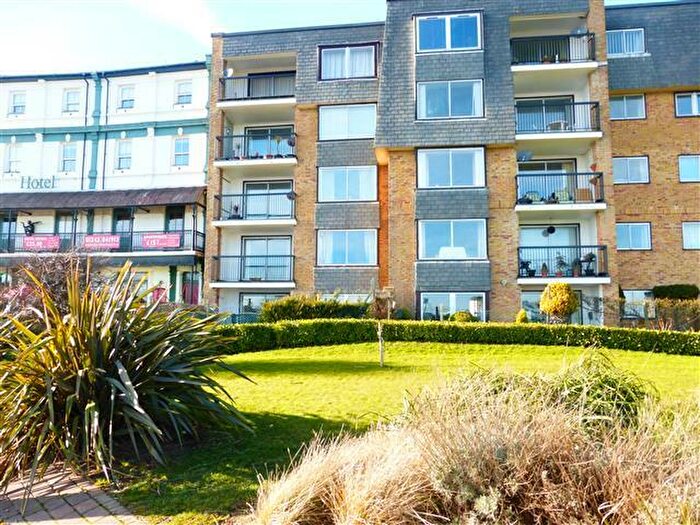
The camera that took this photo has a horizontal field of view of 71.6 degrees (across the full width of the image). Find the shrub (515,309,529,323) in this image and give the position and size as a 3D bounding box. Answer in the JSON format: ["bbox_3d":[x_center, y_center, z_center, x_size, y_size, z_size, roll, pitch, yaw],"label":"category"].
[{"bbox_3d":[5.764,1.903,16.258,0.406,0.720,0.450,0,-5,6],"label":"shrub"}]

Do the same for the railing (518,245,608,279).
[{"bbox_3d":[7.543,0.005,17.395,3.025,1.134,0.505,0,-6,6],"label":"railing"}]

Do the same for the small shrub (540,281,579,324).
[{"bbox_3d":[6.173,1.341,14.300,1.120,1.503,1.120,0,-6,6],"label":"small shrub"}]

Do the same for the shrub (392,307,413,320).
[{"bbox_3d":[1.623,1.762,15.000,0.680,0.804,0.646,0,-6,6],"label":"shrub"}]

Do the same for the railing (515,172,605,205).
[{"bbox_3d":[7.554,-2.608,17.656,3.012,1.116,0.505,0,-6,6],"label":"railing"}]

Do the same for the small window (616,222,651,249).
[{"bbox_3d":[10.993,-0.986,18.772,1.308,1.092,0.121,0,-6,6],"label":"small window"}]

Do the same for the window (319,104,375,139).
[{"bbox_3d":[-0.086,-5.968,20.688,2.528,1.562,0.120,0,-5,6],"label":"window"}]

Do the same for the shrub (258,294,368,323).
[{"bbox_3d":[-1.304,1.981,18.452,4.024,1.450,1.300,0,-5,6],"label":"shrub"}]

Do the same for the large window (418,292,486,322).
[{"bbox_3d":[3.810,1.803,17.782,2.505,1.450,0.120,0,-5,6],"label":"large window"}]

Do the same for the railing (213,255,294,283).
[{"bbox_3d":[-4.019,0.311,20.627,3.551,1.088,0.505,0,-6,6],"label":"railing"}]

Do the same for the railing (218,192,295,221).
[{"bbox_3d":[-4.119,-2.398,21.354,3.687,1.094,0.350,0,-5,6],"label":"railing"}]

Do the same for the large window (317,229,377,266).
[{"bbox_3d":[-0.099,-0.591,20.188,2.528,1.562,0.120,0,-5,6],"label":"large window"}]

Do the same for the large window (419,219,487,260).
[{"bbox_3d":[3.676,-0.815,17.371,2.471,1.500,0.121,0,-6,6],"label":"large window"}]

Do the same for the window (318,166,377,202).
[{"bbox_3d":[-0.093,-3.279,20.438,2.528,1.562,0.120,0,-5,6],"label":"window"}]

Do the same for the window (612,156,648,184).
[{"bbox_3d":[11.000,-3.599,19.033,1.308,1.092,0.121,0,-6,6],"label":"window"}]

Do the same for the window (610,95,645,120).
[{"bbox_3d":[11.394,-6.386,19.939,1.509,1.119,0.120,0,-5,6],"label":"window"}]

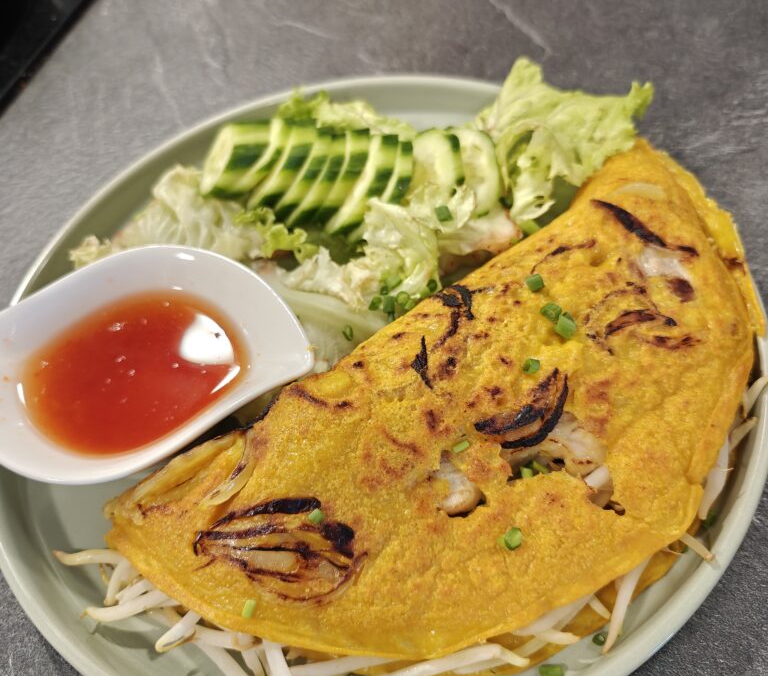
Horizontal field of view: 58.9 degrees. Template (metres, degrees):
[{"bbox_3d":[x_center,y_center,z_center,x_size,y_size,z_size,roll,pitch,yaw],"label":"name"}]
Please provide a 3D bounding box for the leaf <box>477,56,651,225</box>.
[{"bbox_3d":[0.065,-0.073,0.254,0.063,0.039,0.058,0,56,8],"label":"leaf"}]

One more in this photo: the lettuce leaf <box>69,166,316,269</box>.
[{"bbox_3d":[-0.074,-0.044,0.267,0.095,0.029,0.043,-1,56,8],"label":"lettuce leaf"}]

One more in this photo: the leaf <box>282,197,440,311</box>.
[{"bbox_3d":[-0.008,-0.030,0.244,0.056,0.027,0.037,3,57,10],"label":"leaf"}]

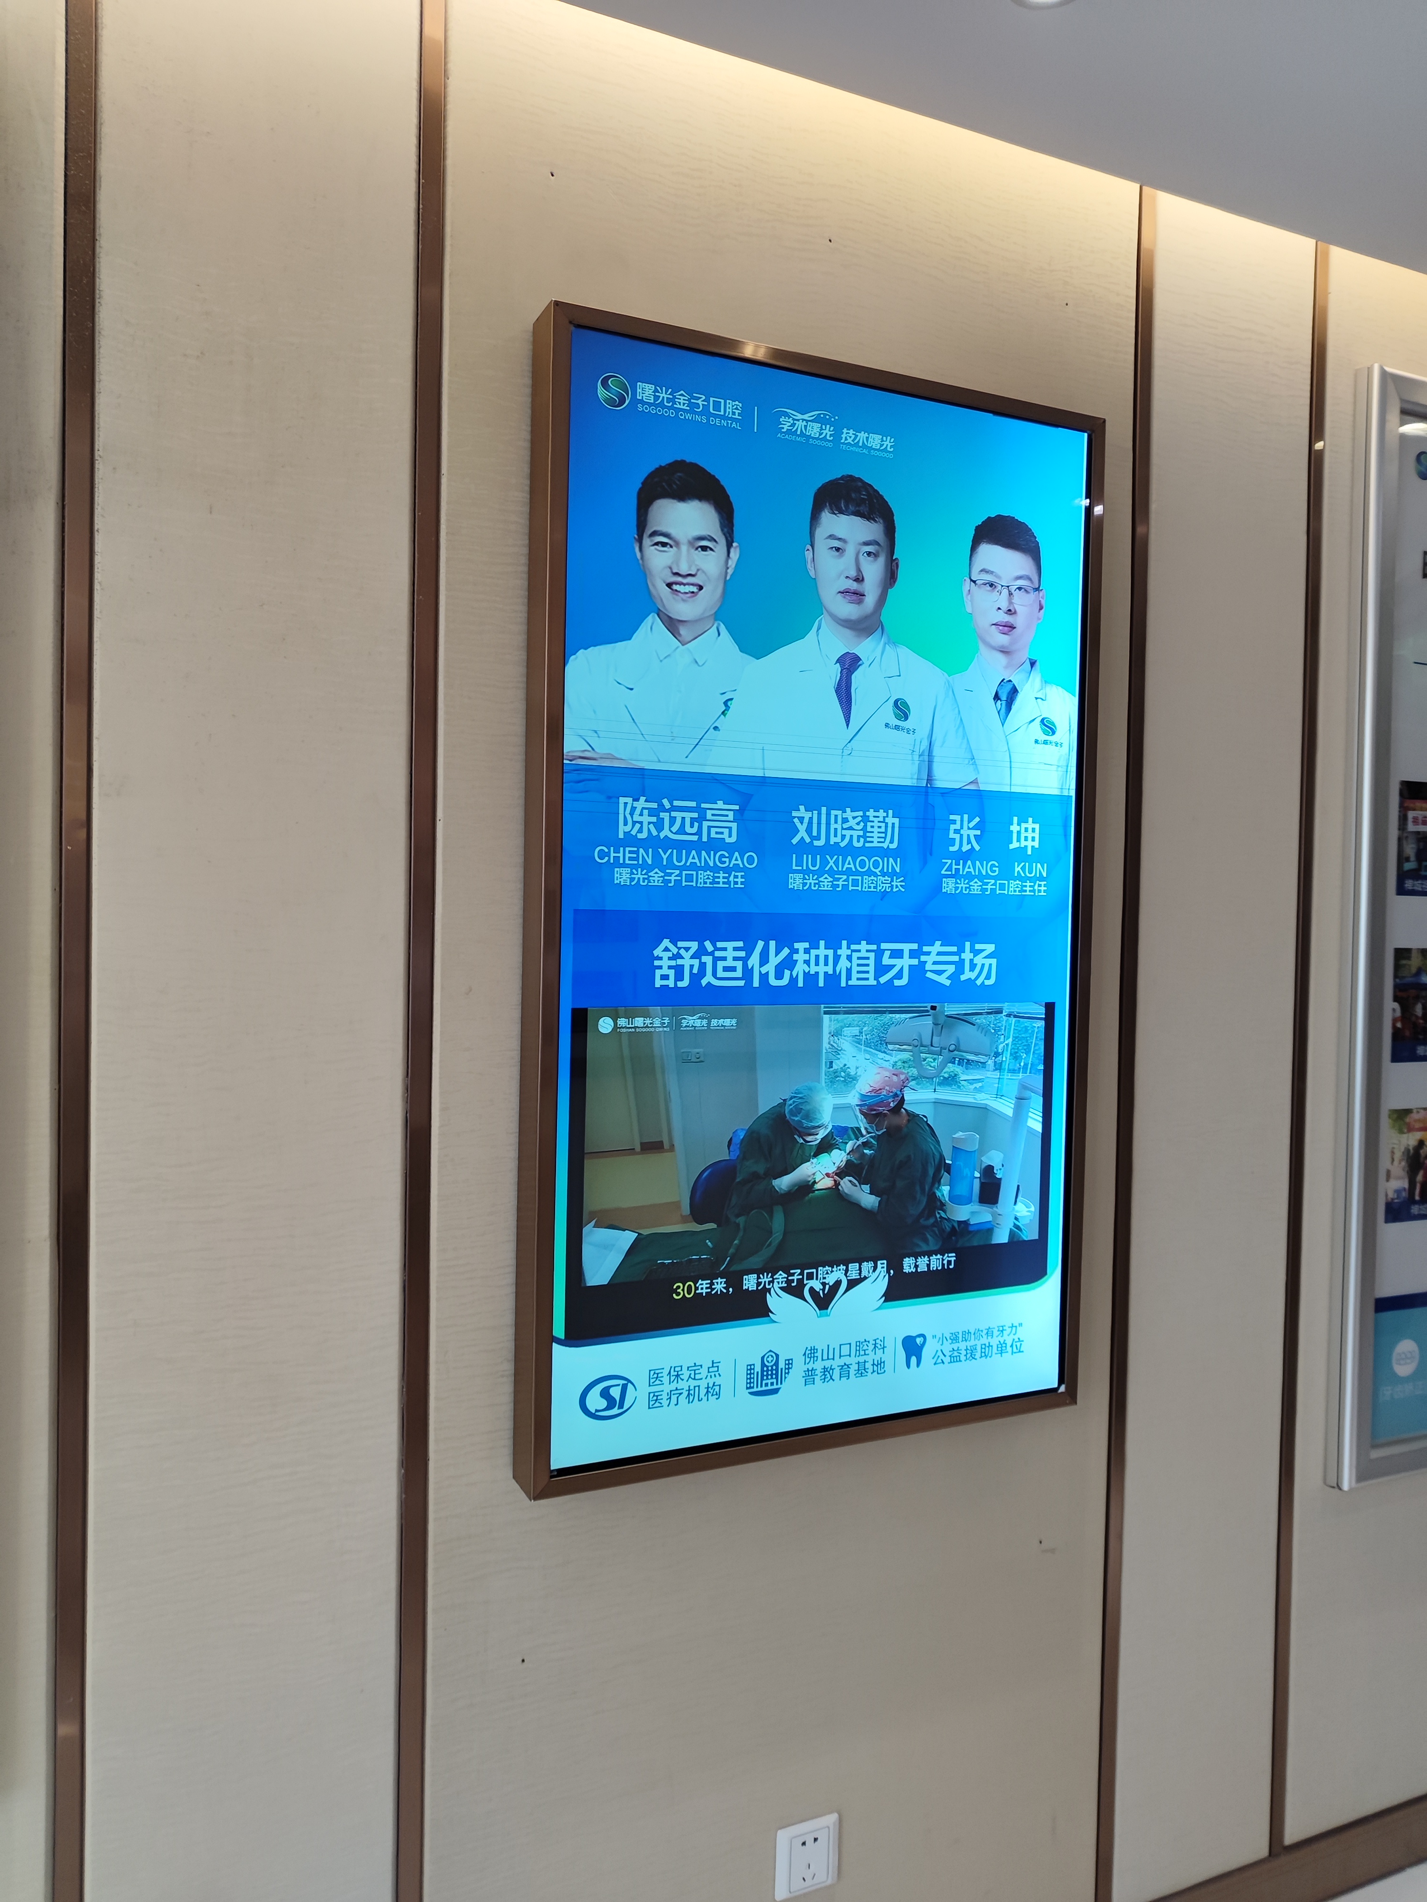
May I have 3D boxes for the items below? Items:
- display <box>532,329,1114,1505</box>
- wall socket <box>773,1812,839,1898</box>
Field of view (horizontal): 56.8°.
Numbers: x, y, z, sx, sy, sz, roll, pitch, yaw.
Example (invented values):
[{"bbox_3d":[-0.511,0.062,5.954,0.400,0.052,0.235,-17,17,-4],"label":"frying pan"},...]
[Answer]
[{"bbox_3d":[0.138,-0.044,1.561,0.726,1.258,0.066,0,2,-24],"label":"display"},{"bbox_3d":[0.116,1.116,1.623,0.086,0.086,0.010,0,2,-24],"label":"wall socket"}]

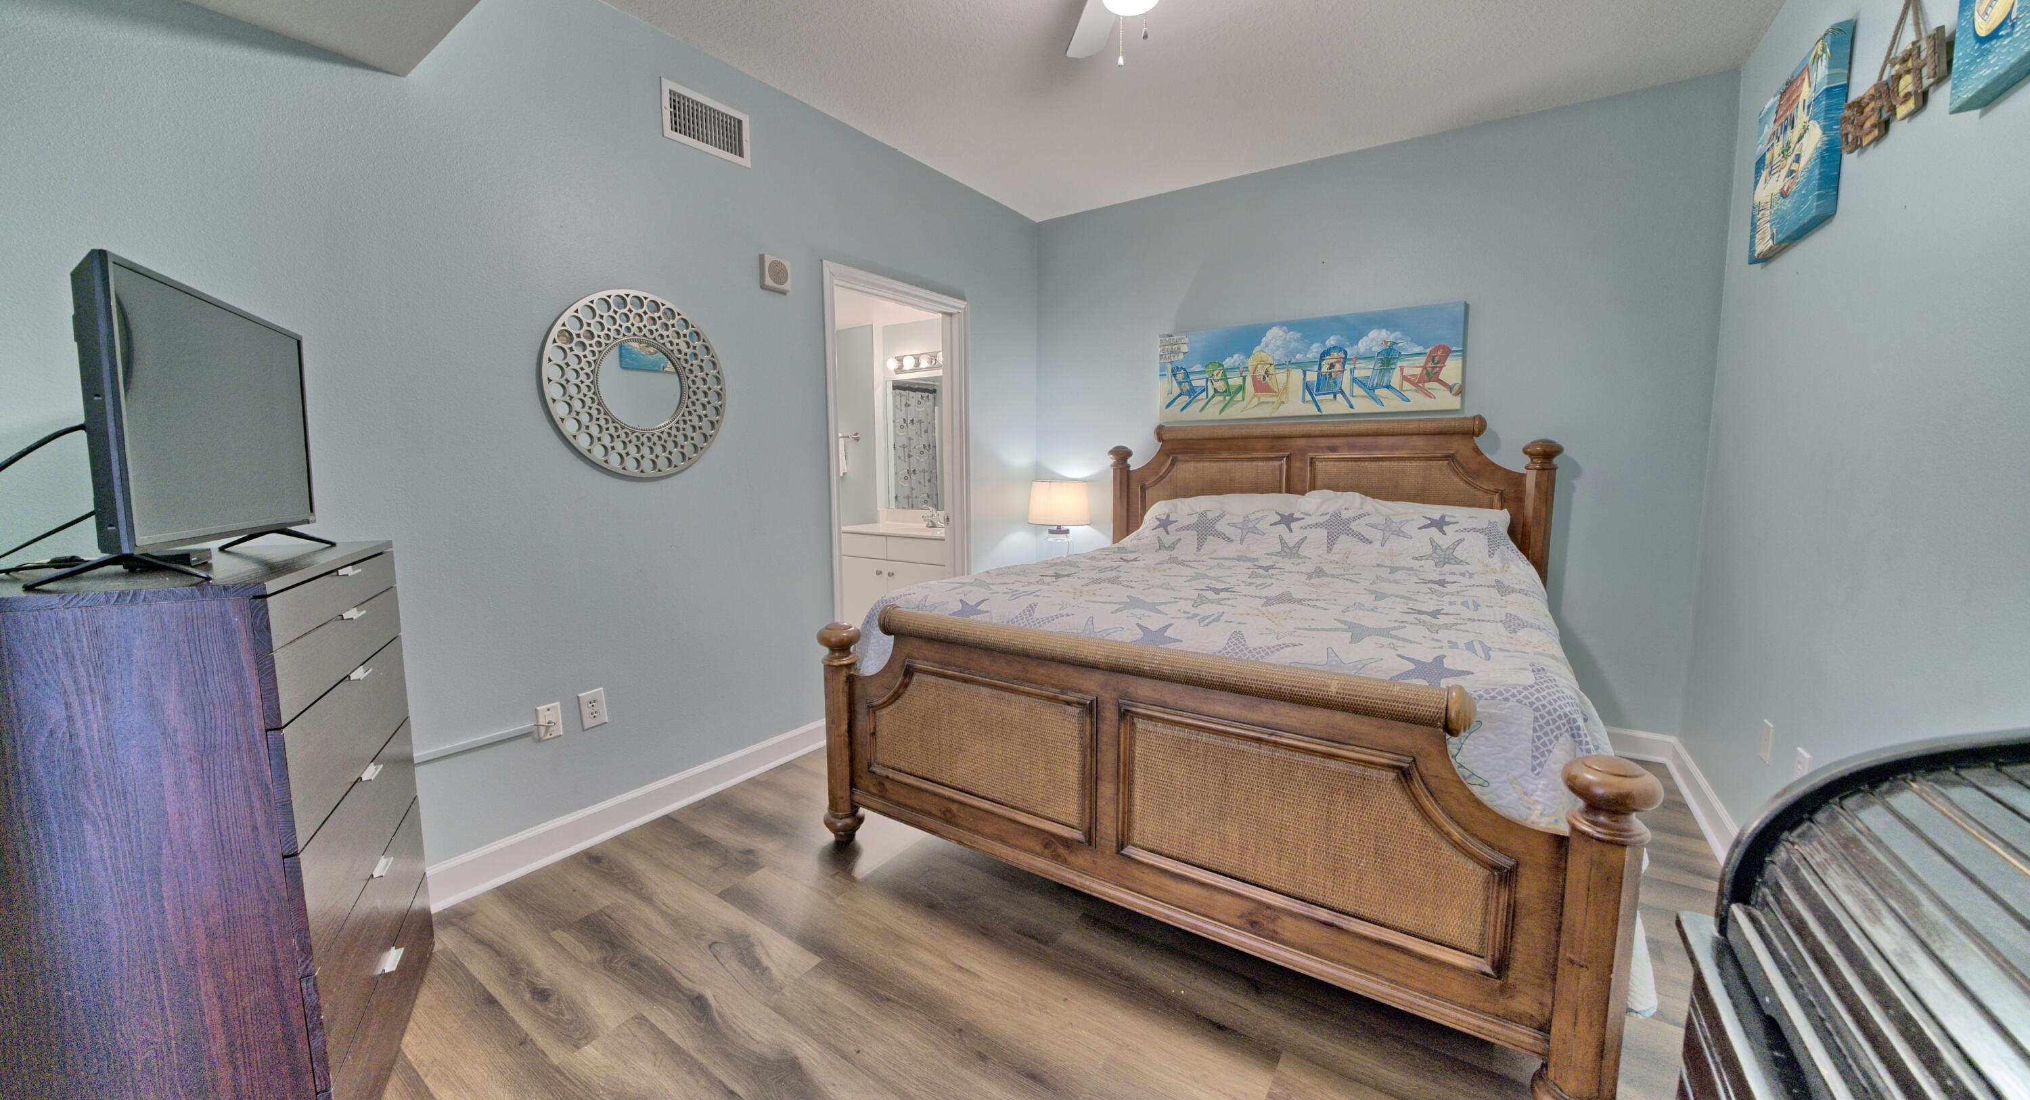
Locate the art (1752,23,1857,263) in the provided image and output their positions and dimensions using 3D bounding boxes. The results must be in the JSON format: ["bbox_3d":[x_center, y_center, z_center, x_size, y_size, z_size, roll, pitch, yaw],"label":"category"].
[{"bbox_3d":[2.335,-1.172,2.018,0.042,0.480,0.530,5,9,35],"label":"art"}]

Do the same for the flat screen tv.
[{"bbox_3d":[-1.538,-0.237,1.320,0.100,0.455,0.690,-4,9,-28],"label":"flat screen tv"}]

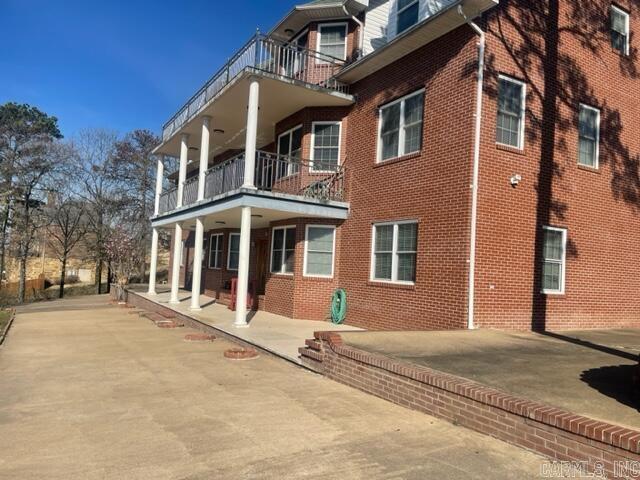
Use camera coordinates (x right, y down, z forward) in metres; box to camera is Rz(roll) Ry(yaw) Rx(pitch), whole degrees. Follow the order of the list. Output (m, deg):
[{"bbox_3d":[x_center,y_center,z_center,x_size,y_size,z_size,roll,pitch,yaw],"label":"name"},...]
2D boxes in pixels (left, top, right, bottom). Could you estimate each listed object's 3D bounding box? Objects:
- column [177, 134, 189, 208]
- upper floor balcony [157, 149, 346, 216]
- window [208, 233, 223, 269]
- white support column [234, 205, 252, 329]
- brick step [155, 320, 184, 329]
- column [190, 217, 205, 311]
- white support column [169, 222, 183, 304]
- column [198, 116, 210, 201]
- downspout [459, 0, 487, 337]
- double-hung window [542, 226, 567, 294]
[{"bbox_3d":[-5.328,-2.685,18.691,0.290,2.846,0.290,5,-4,-29],"label":"column"},{"bbox_3d":[-3.168,-1.574,17.383,3.050,1.000,10.500,5,-4,-30],"label":"upper floor balcony"},{"bbox_3d":[-4.483,0.478,20.848,0.120,1.500,1.650,5,-4,-30],"label":"window"},{"bbox_3d":[-1.900,0.656,12.037,0.280,2.950,0.280,5,-4,-30],"label":"white support column"},{"bbox_3d":[-4.157,2.347,13.393,0.700,0.130,1.050,5,-4,-30],"label":"brick step"},{"bbox_3d":[-4.047,0.780,15.916,0.290,2.990,0.290,5,-4,-29],"label":"column"},{"bbox_3d":[-5.458,0.859,18.375,0.290,3.015,0.290,5,-4,-29],"label":"white support column"},{"bbox_3d":[-3.930,-2.726,16.249,0.290,2.836,0.290,5,-4,-29],"label":"column"},{"bbox_3d":[2.882,-1.453,9.507,0.760,6.400,0.100,5,-4,-30],"label":"downspout"},{"bbox_3d":[5.307,0.476,10.910,0.860,1.490,0.120,5,-4,-29],"label":"double-hung window"}]

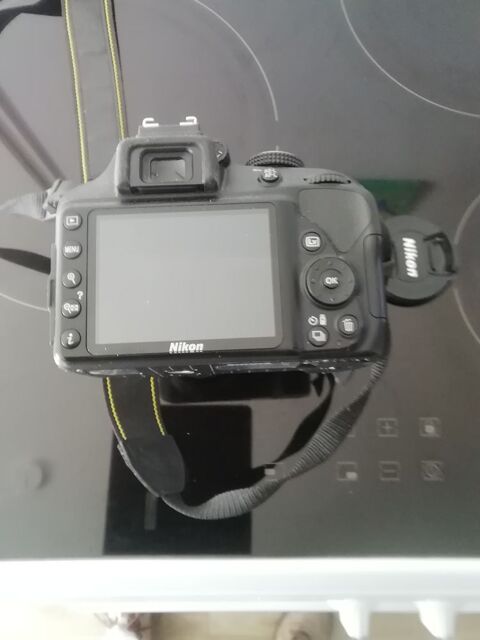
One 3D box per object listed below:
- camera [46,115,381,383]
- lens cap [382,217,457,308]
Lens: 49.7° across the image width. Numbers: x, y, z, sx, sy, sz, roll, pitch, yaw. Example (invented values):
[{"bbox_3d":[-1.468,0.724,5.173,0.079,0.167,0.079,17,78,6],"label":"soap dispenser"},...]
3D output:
[{"bbox_3d":[-0.008,-0.022,0.237,0.124,0.139,0.099,-2,80,0],"label":"camera"},{"bbox_3d":[0.100,-0.037,0.307,0.055,0.009,0.055,0,80,0],"label":"lens cap"}]

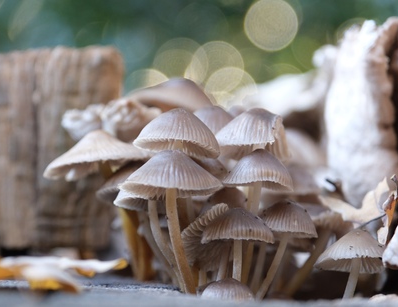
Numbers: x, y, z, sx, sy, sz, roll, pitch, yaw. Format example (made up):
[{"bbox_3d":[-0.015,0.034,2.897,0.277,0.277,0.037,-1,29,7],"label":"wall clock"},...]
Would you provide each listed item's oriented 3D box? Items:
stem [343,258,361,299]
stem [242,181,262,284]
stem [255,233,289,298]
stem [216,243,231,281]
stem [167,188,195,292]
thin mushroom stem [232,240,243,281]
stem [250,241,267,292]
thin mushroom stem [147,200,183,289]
[{"bbox_3d":[0.050,0.041,0.500,0.003,0.015,0.003,14,-3,0],"label":"stem"},{"bbox_3d":[0.018,0.027,0.524,0.004,0.037,0.003,8,0,0],"label":"stem"},{"bbox_3d":[0.025,0.039,0.523,0.003,0.026,0.003,21,0,0],"label":"stem"},{"bbox_3d":[0.009,0.037,0.526,0.003,0.015,0.003,13,0,0],"label":"stem"},{"bbox_3d":[-0.006,0.029,0.500,0.005,0.035,0.004,-10,-3,0],"label":"stem"},{"bbox_3d":[0.012,0.036,0.517,0.003,0.016,0.003,4,0,0],"label":"thin mushroom stem"},{"bbox_3d":[0.021,0.039,0.533,0.003,0.020,0.003,15,0,0],"label":"stem"},{"bbox_3d":[-0.011,0.032,0.526,0.004,0.033,0.003,-18,0,0],"label":"thin mushroom stem"}]

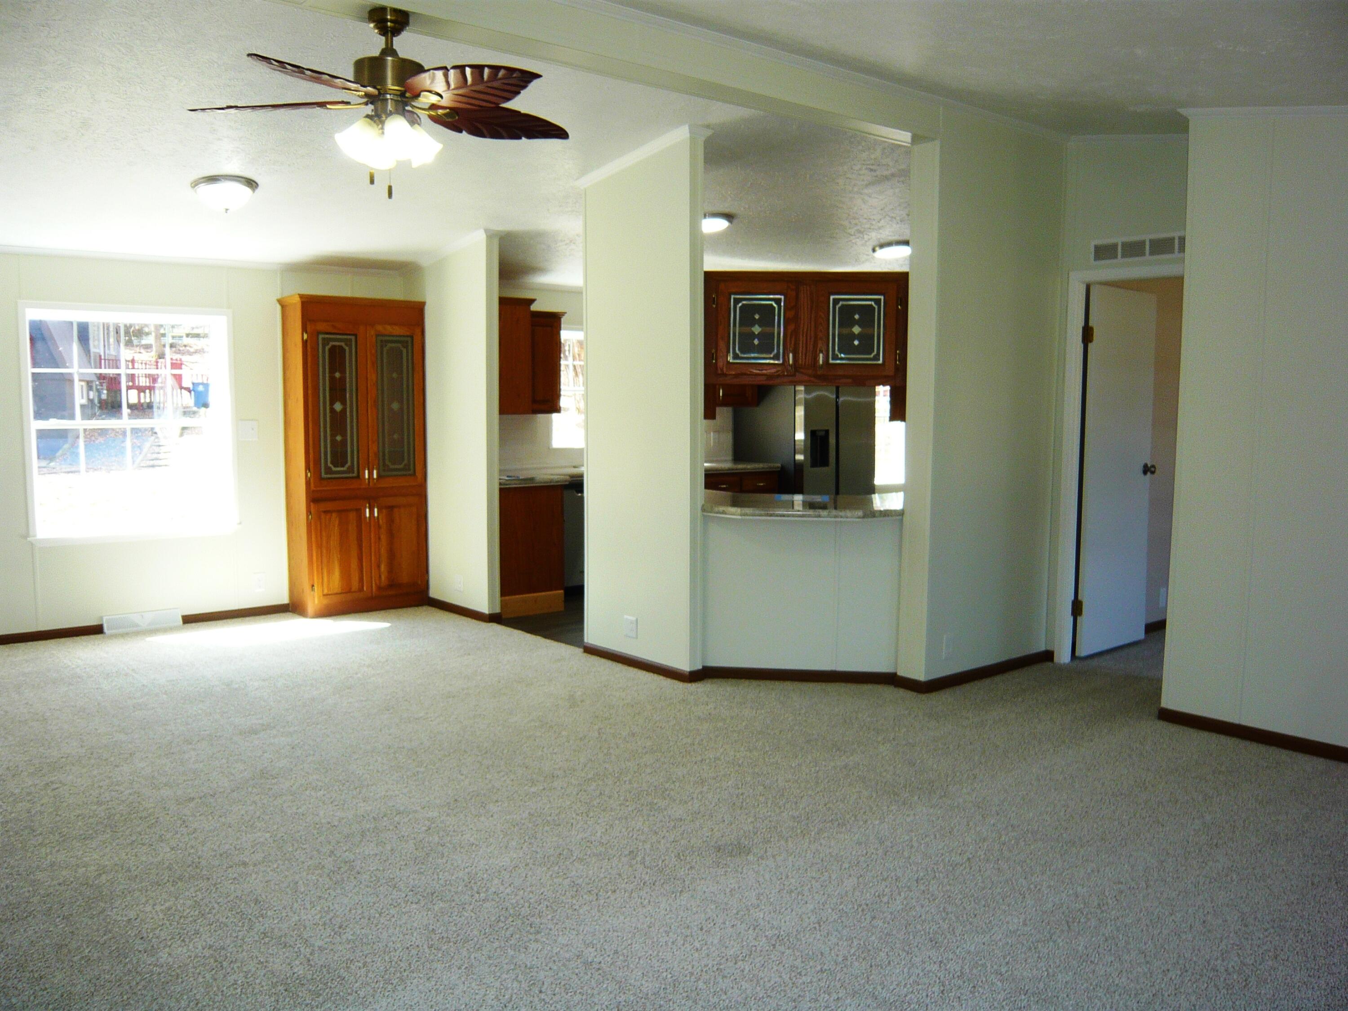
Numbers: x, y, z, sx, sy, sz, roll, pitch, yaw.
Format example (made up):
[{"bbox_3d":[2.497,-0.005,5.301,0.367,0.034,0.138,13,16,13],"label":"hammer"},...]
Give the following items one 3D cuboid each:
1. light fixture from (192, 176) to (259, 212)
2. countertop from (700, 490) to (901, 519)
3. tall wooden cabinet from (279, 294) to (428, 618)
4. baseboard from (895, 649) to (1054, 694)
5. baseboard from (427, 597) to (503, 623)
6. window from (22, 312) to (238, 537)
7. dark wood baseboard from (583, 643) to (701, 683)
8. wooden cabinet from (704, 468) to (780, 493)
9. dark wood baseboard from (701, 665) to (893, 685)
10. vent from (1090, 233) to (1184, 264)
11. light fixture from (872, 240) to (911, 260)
[{"bbox_3d":[-2.274,-1.556,5.535,0.345,0.140,0.345,-4,-2,-39],"label":"light fixture"},{"bbox_3d":[0.669,0.004,5.671,1.150,0.045,1.000,1,5,7],"label":"countertop"},{"bbox_3d":[-2.159,-0.331,7.385,0.866,2.086,0.375,-4,7,-40],"label":"tall wooden cabinet"},{"bbox_3d":[1.597,0.863,5.773,1.093,0.062,0.173,-4,7,-39],"label":"baseboard"},{"bbox_3d":[-1.427,0.699,7.382,0.102,0.059,0.814,-4,7,-39],"label":"baseboard"},{"bbox_3d":[-3.310,-0.509,6.712,1.169,1.387,0.092,-4,7,-39],"label":"window"},{"bbox_3d":[-0.176,0.829,5.861,0.110,0.062,0.925,-4,7,-40],"label":"dark wood baseboard"},{"bbox_3d":[0.370,0.116,9.399,0.880,0.860,0.600,-4,7,-40],"label":"wooden cabinet"},{"bbox_3d":[0.626,0.863,5.509,0.956,0.062,0.014,1,5,7],"label":"dark wood baseboard"},{"bbox_3d":[2.394,-1.298,5.487,0.024,0.106,0.620,-4,7,-39],"label":"vent"},{"bbox_3d":[1.626,-1.877,8.000,0.330,0.110,0.330,0,5,0],"label":"light fixture"}]

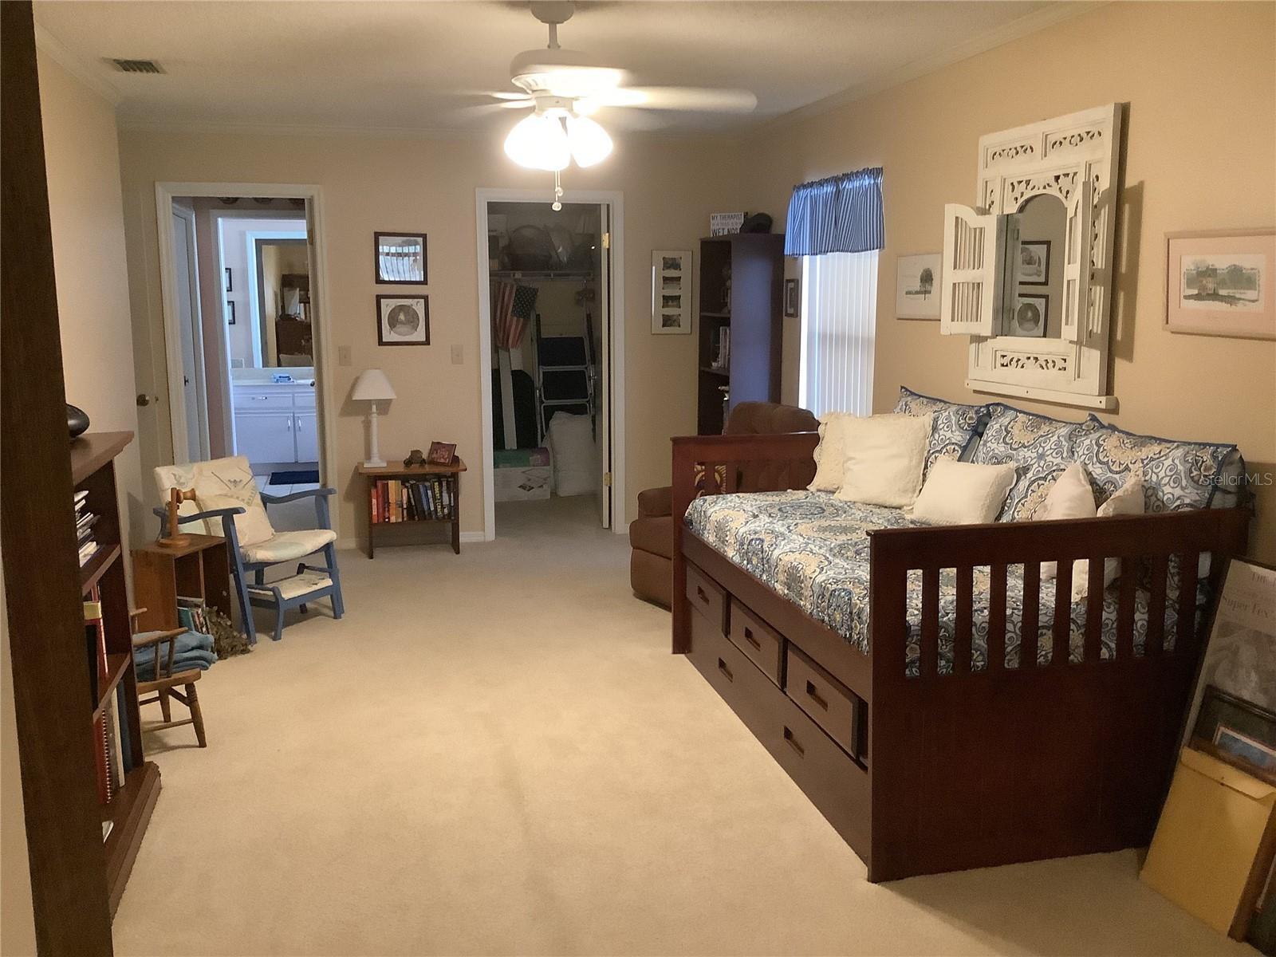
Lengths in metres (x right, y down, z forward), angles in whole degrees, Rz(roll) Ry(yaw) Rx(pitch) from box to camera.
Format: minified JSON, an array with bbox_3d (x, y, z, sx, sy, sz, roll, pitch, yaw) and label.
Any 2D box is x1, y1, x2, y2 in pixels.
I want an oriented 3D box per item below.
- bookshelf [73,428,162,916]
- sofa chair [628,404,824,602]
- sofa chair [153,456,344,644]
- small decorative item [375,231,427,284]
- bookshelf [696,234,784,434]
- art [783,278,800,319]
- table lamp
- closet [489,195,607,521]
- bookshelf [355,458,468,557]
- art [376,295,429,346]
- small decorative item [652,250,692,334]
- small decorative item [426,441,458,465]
[{"bbox_3d":[-1.589,0.491,3.119,0.345,1.110,1.000,-3,10,-15],"label":"bookshelf"},{"bbox_3d":[0.510,0.124,5.666,0.860,0.980,0.840,-7,12,-36],"label":"sofa chair"},{"bbox_3d":[-1.814,0.301,5.330,0.750,0.745,0.590,6,12,33],"label":"sofa chair"},{"bbox_3d":[-1.370,-1.274,6.619,0.295,0.295,0.025,-3,10,-14],"label":"small decorative item"},{"bbox_3d":[0.598,-0.507,6.820,0.310,1.830,0.610,-3,10,-14],"label":"bookshelf"},{"bbox_3d":[0.820,-0.966,6.164,0.022,0.210,0.205,-2,10,-14],"label":"art"},{"bbox_3d":[-1.524,-0.354,6.627,0.250,0.560,0.250,-2,10,-14],"label":"table lamp"},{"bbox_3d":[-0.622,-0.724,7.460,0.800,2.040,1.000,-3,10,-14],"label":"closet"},{"bbox_3d":[-1.319,0.177,6.712,0.600,0.525,0.350,-2,10,-14],"label":"bookshelf"},{"bbox_3d":[-1.373,-0.925,6.702,0.296,0.287,0.025,-2,10,-14],"label":"art"},{"bbox_3d":[0.210,-1.147,7.069,0.252,0.510,0.025,-2,10,-14],"label":"small decorative item"},{"bbox_3d":[-1.145,-0.147,6.691,0.190,0.130,0.075,6,11,31],"label":"small decorative item"}]

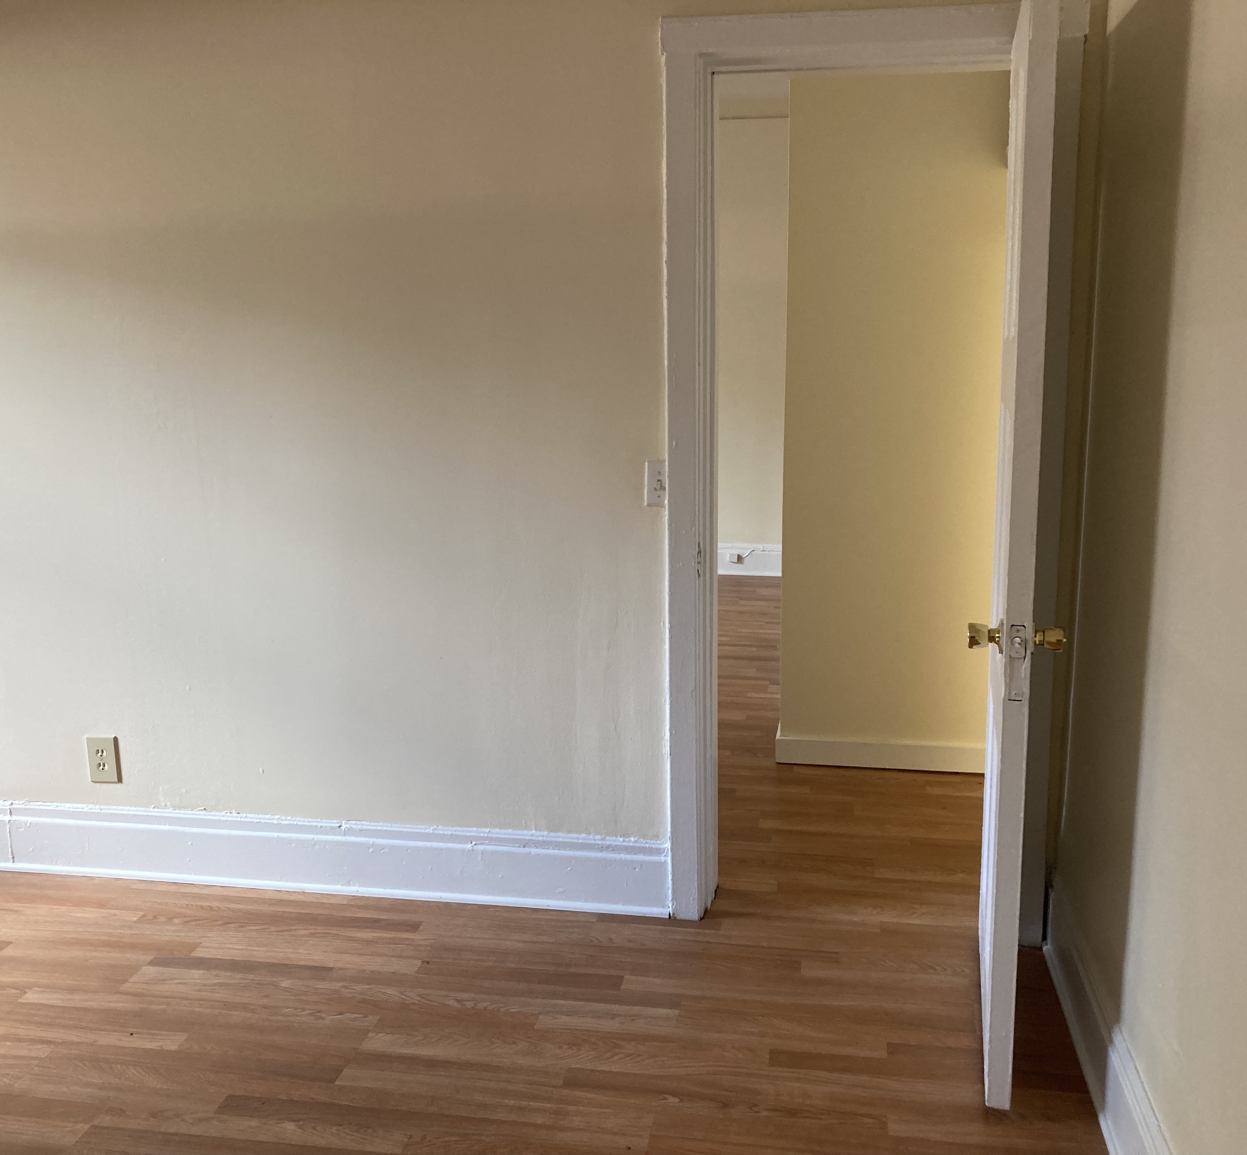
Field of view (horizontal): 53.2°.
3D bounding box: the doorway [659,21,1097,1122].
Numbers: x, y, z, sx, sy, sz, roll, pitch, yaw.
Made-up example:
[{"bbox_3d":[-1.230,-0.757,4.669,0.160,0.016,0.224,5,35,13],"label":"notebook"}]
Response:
[{"bbox_3d":[0.508,-0.141,2.679,0.934,2.204,0.879,1,10,10],"label":"doorway"}]

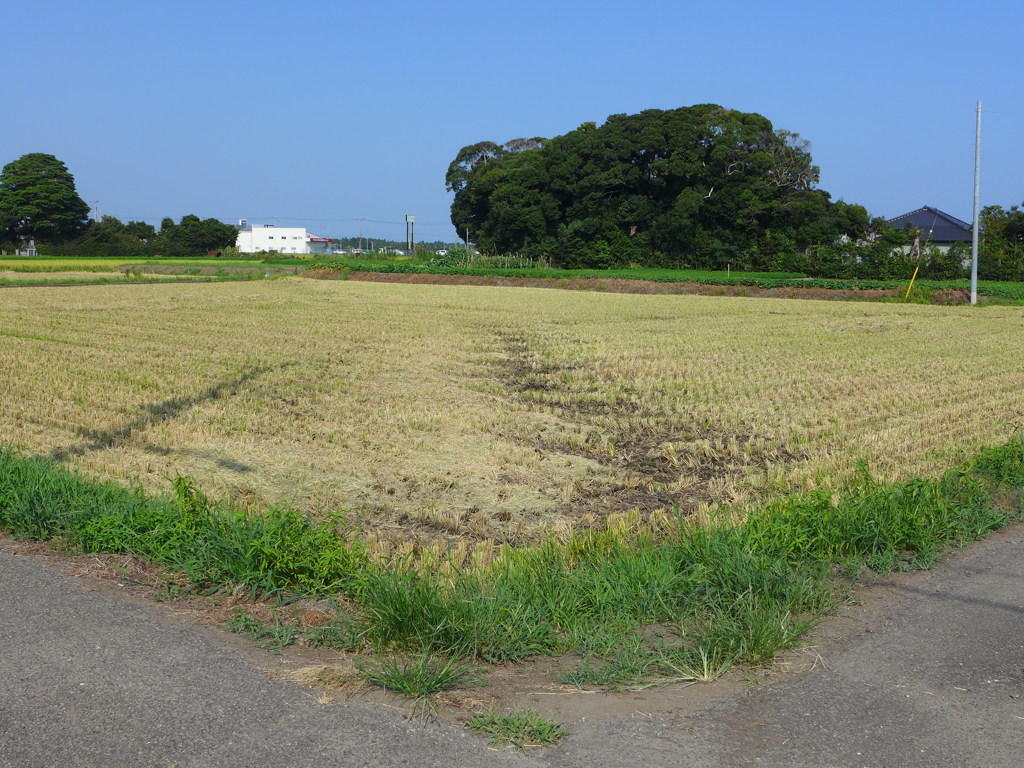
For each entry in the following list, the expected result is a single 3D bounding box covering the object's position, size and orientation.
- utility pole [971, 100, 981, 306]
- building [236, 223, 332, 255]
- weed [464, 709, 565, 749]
[{"bbox_3d":[18.958,-7.329,43.419,0.210,8.247,0.210,0,7,0],"label":"utility pole"},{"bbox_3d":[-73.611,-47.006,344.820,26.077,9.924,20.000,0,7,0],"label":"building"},{"bbox_3d":[0.014,1.103,3.501,0.323,0.075,0.240,0,7,0],"label":"weed"}]

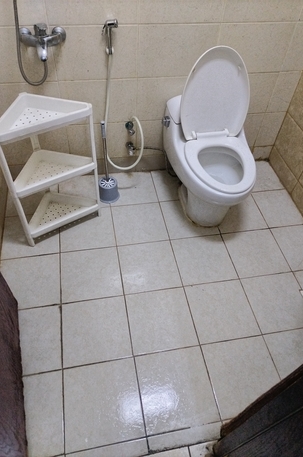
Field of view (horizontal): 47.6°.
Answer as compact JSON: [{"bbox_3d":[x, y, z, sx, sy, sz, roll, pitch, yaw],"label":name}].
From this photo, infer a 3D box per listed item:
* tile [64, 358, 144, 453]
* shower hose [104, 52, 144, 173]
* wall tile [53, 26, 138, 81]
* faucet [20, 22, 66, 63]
[{"bbox_3d":[-0.196,0.689,1.369,0.297,0.010,0.302,-6,50,-9],"label":"tile"},{"bbox_3d":[-0.145,-0.604,1.909,0.230,0.715,0.070,-6,50,-9],"label":"shower hose"},{"bbox_3d":[-0.265,-0.846,1.662,0.402,0.253,0.010,-6,50,-9],"label":"wall tile"},{"bbox_3d":[-0.474,-0.822,1.495,0.207,0.130,0.154,-6,50,-9],"label":"faucet"}]

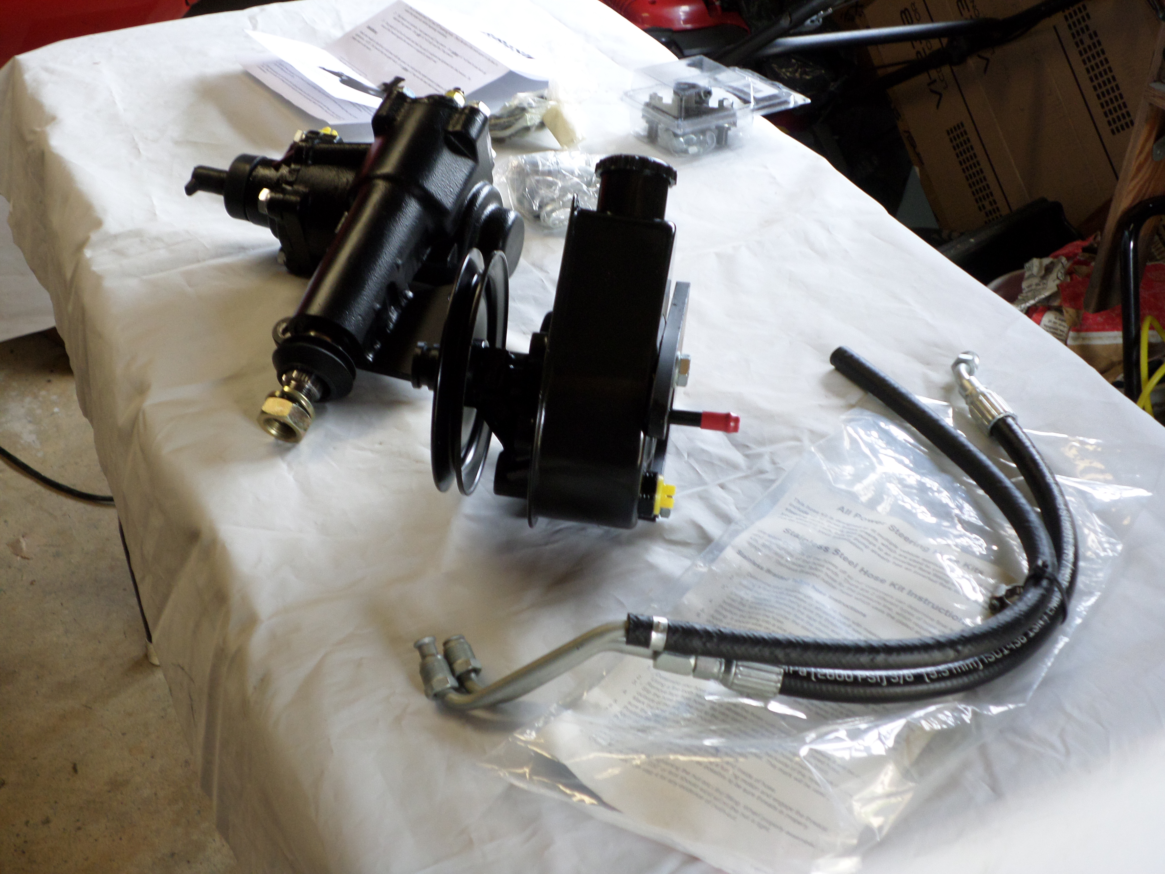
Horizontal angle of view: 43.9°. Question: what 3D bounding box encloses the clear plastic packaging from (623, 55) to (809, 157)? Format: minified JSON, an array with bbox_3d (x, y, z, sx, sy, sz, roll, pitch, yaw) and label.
[{"bbox_3d":[0.145,-0.366,1.543,0.160,0.071,0.108,-16,37,-19],"label":"clear plastic packaging"}]

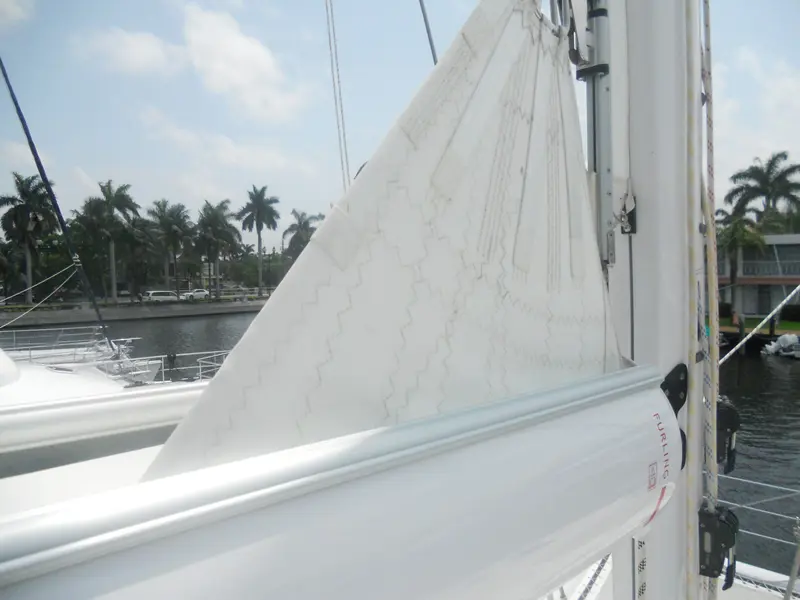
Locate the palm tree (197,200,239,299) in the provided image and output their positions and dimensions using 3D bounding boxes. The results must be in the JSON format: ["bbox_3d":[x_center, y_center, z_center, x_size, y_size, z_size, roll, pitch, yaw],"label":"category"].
[{"bbox_3d":[-28.000,-7.923,96.000,6.800,15.380,6.800,1,3,38],"label":"palm tree"}]

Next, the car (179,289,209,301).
[{"bbox_3d":[-31.743,-0.855,97.000,1.820,1.470,4.750,1,3,38],"label":"car"}]

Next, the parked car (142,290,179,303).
[{"bbox_3d":[-34.737,-0.423,91.000,1.950,1.750,5.050,1,3,38],"label":"parked car"}]

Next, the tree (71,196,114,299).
[{"bbox_3d":[-41.966,-6.960,86.000,6.200,14.060,6.200,1,3,38],"label":"tree"}]

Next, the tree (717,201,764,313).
[{"bbox_3d":[23.869,-2.821,44.000,3.900,8.110,3.900,1,3,38],"label":"tree"}]

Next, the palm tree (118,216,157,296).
[{"bbox_3d":[-36.878,-5.853,88.000,5.700,11.850,5.700,1,3,38],"label":"palm tree"}]

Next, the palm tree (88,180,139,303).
[{"bbox_3d":[-39.486,-7.994,86.000,6.800,16.810,6.800,1,3,38],"label":"palm tree"}]

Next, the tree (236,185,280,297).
[{"bbox_3d":[-22.903,-9.614,101.000,7.000,18.000,7.000,-1,2,0],"label":"tree"}]

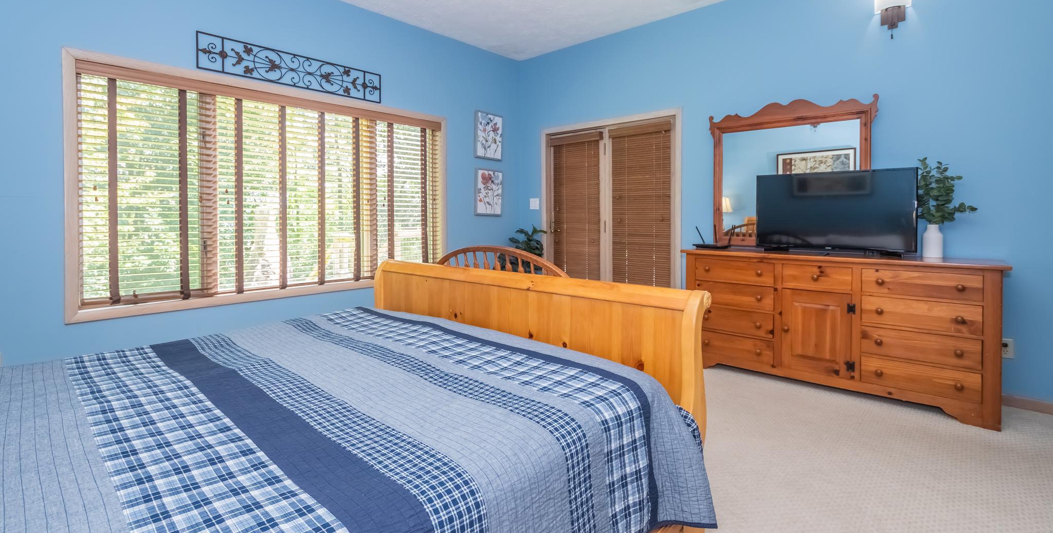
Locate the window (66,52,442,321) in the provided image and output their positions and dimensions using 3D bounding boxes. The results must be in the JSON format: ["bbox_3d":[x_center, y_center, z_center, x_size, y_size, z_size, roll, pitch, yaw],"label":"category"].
[{"bbox_3d":[-1.810,-0.589,3.595,0.079,1.553,2.617,4,6,42],"label":"window"}]

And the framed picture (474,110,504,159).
[{"bbox_3d":[-0.407,-1.457,4.923,0.030,0.516,0.392,4,6,42],"label":"framed picture"}]

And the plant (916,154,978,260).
[{"bbox_3d":[2.724,-0.387,2.861,0.301,0.657,0.265,4,6,42],"label":"plant"}]

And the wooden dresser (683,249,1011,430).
[{"bbox_3d":[2.141,0.376,3.163,1.825,0.932,0.529,4,6,42],"label":"wooden dresser"}]

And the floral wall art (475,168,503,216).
[{"bbox_3d":[-0.409,-0.830,4.926,0.030,0.519,0.392,4,6,42],"label":"floral wall art"}]

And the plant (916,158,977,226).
[{"bbox_3d":[2.724,-0.492,2.861,0.301,0.448,0.265,4,6,42],"label":"plant"}]

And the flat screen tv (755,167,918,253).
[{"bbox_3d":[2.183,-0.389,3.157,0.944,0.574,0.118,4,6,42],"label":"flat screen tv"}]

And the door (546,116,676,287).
[{"bbox_3d":[0.831,-0.387,4.586,1.492,2.147,0.098,4,6,42],"label":"door"}]

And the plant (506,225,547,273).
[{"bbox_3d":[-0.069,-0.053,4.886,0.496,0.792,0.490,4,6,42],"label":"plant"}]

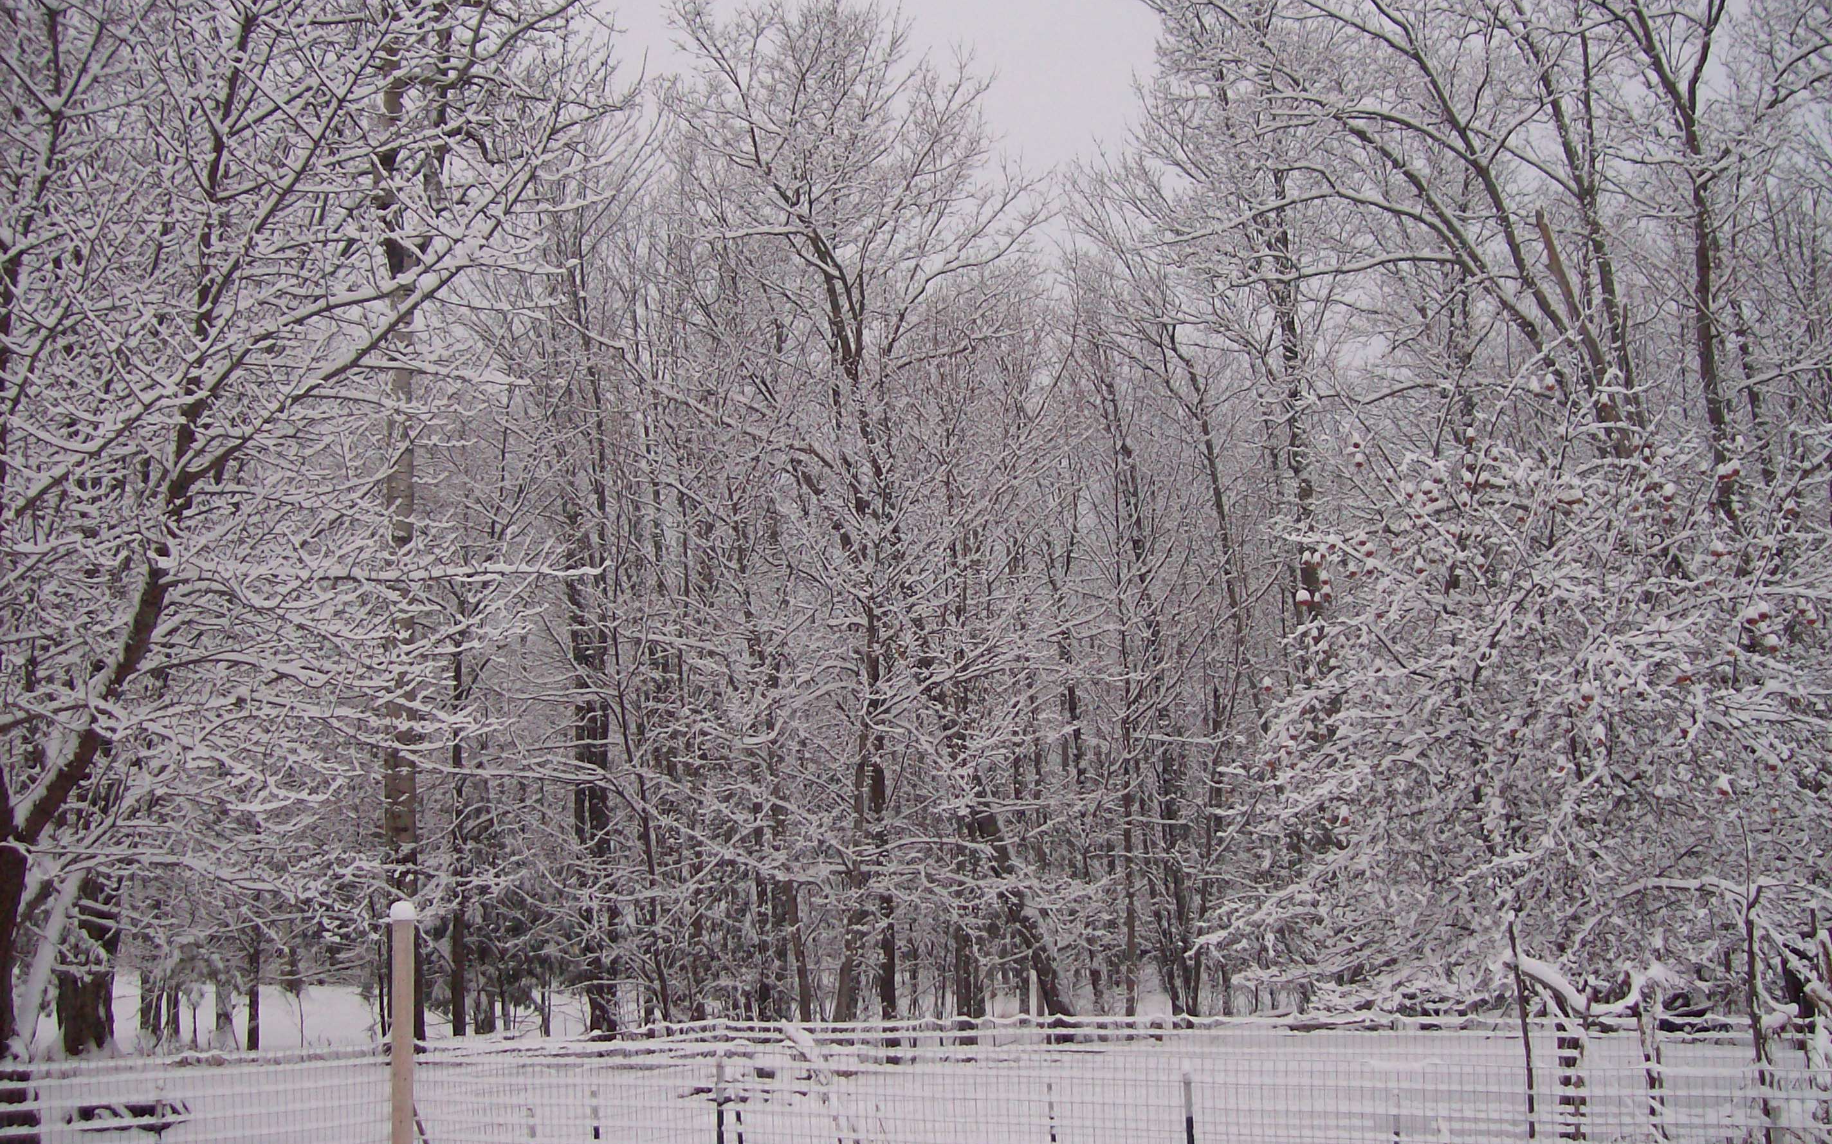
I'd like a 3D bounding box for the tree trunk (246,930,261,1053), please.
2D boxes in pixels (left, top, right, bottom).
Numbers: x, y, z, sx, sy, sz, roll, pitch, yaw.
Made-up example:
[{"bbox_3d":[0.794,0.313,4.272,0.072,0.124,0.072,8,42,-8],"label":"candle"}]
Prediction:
[{"bbox_3d":[-11.476,7.218,33.000,0.200,2.150,0.200,3,-12,-19],"label":"tree trunk"}]

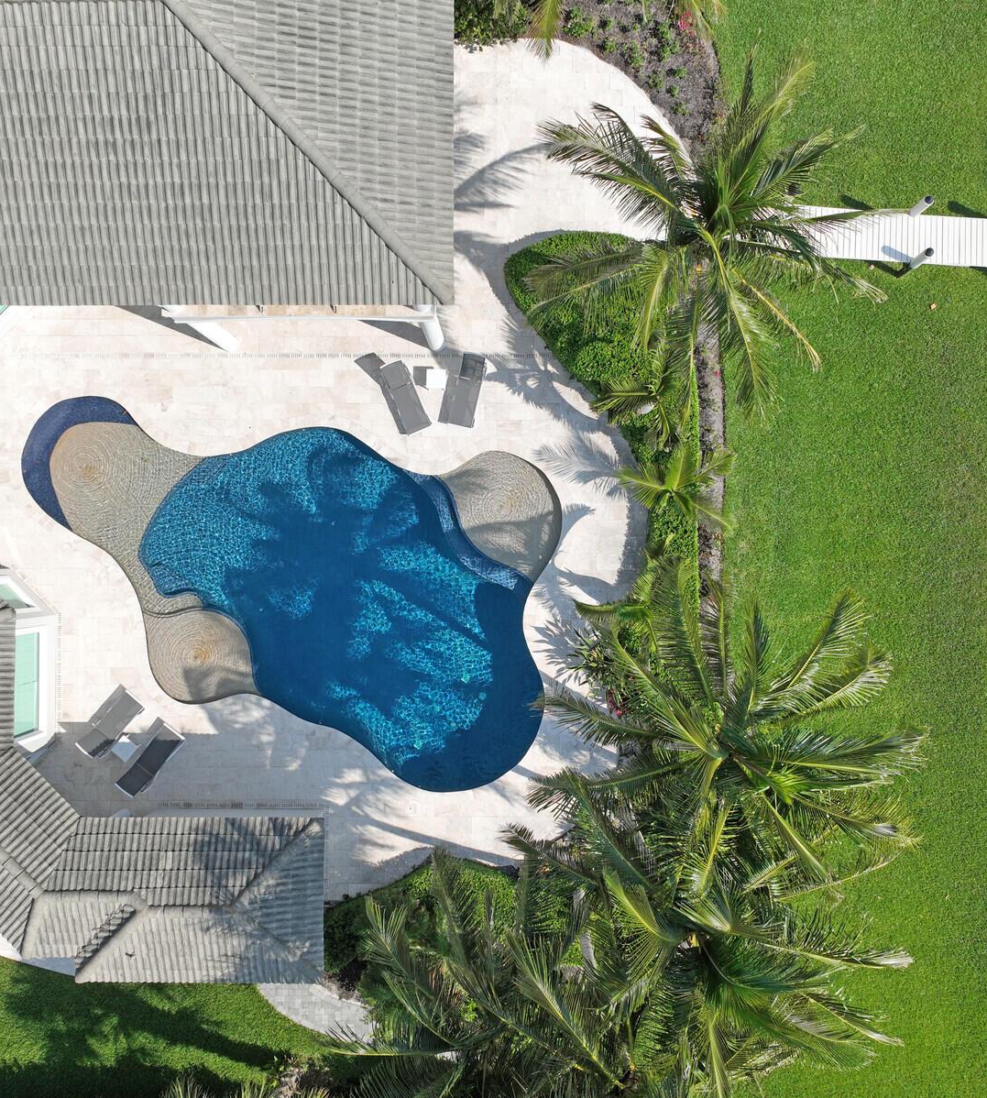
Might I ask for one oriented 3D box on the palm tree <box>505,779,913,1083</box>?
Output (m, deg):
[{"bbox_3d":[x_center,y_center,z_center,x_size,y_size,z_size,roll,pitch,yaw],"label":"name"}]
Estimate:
[{"bbox_3d":[3.650,6.500,20.600,6.800,10.200,5.400,0,90,0],"label":"palm tree"}]

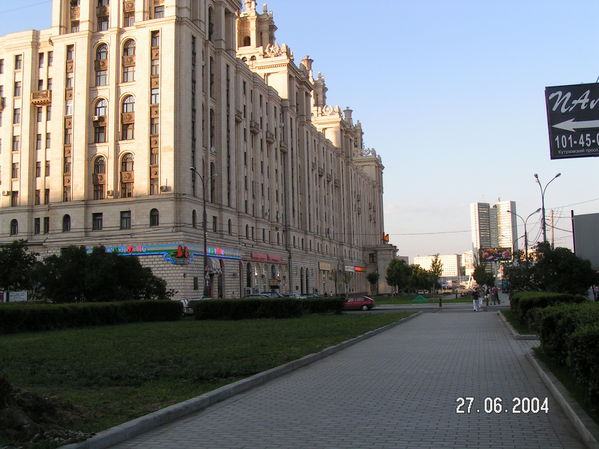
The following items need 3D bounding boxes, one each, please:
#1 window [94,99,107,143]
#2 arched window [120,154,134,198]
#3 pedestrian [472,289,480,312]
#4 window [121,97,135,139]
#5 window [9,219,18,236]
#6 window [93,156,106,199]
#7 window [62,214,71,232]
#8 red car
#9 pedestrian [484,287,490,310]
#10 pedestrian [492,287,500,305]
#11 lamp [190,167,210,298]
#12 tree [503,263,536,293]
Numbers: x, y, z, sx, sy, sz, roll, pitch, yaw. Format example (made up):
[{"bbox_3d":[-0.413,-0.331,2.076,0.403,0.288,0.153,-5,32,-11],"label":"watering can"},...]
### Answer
[{"bbox_3d":[-25.189,-13.195,83.636,1.784,5.721,0.300,-3,-6,18],"label":"window"},{"bbox_3d":[-21.253,-5.936,81.622,1.900,5.529,0.300,-3,-6,18],"label":"arched window"},{"bbox_3d":[12.673,5.412,47.083,0.550,1.650,0.350,-3,-6,16],"label":"pedestrian"},{"bbox_3d":[-20.154,-12.523,77.728,1.685,5.367,0.400,-3,-6,16],"label":"window"},{"bbox_3d":[-37.797,0.412,87.359,1.387,2.270,0.300,-3,-6,18],"label":"window"},{"bbox_3d":[-23.584,-5.469,78.050,1.728,5.340,0.400,-3,-6,16],"label":"window"},{"bbox_3d":[-27.738,-0.115,78.743,1.079,2.140,0.400,-3,-6,16],"label":"window"},{"bbox_3d":[4.350,6.598,55.806,4.000,1.400,1.650,-3,-6,12],"label":"red car"},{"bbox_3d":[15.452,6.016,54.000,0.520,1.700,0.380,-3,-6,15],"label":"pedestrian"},{"bbox_3d":[18.882,6.870,63.000,0.520,1.720,0.380,-3,-6,15],"label":"pedestrian"},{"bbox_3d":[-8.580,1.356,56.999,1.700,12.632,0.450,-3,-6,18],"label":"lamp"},{"bbox_3d":[19.467,5.270,57.938,3.100,3.826,3.100,-3,-6,18],"label":"tree"}]

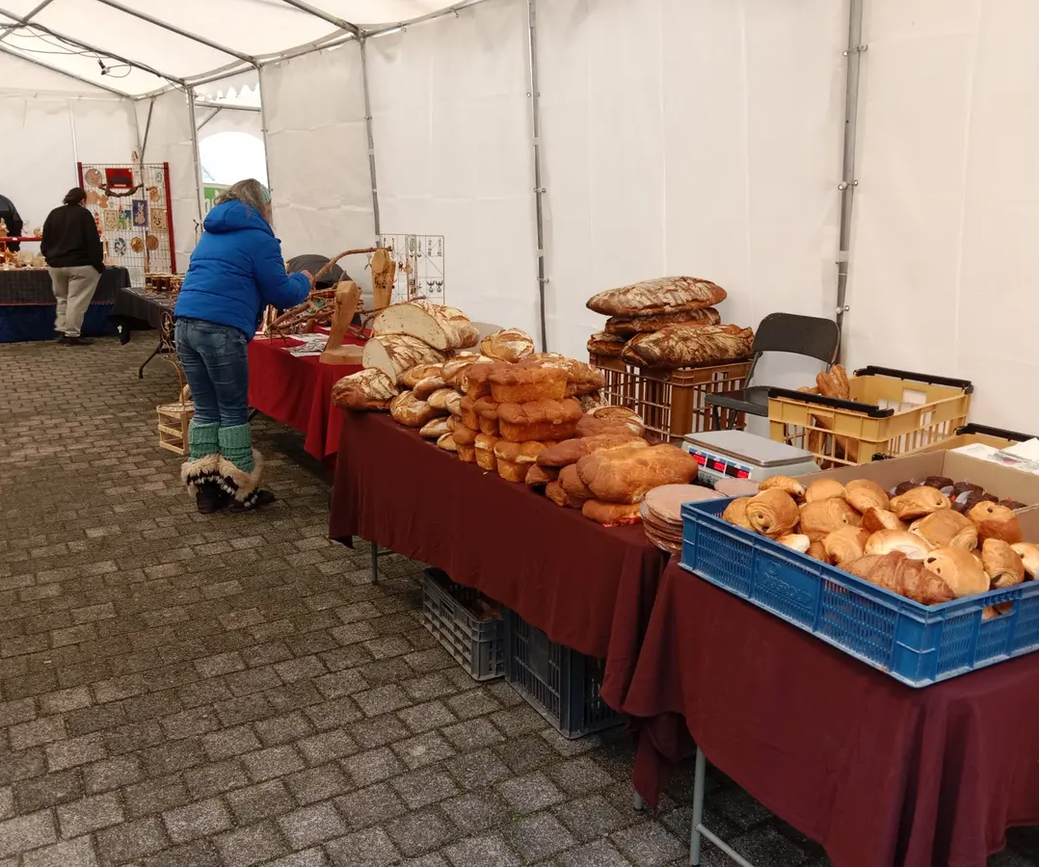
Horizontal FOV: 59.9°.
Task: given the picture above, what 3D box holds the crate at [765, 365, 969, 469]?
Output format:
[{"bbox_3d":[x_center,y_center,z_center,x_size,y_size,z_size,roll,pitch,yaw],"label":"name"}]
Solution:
[{"bbox_3d":[1.154,-0.014,3.005,0.600,0.270,0.400,-13,19,-41],"label":"crate"}]

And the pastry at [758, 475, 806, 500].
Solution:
[{"bbox_3d":[0.584,0.119,2.016,0.105,0.050,0.065,7,15,24],"label":"pastry"}]

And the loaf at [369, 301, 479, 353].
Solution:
[{"bbox_3d":[-0.368,-0.413,3.500,0.330,0.160,0.260,12,18,37],"label":"loaf"}]

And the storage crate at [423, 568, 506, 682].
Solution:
[{"bbox_3d":[-0.106,0.654,3.246,0.340,0.210,0.465,-8,17,-29],"label":"storage crate"}]

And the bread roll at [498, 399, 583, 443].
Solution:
[{"bbox_3d":[0.060,-0.036,2.730,0.250,0.115,0.120,-5,16,-19],"label":"bread roll"}]

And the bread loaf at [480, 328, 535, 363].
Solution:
[{"bbox_3d":[-0.040,-0.291,2.973,0.183,0.110,0.171,-1,14,-10],"label":"bread loaf"}]

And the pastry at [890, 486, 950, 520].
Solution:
[{"bbox_3d":[0.823,0.143,1.855,0.112,0.062,0.086,9,15,29],"label":"pastry"}]

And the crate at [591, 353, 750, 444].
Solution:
[{"bbox_3d":[0.647,-0.193,3.953,0.400,0.300,0.600,-9,17,-32],"label":"crate"}]

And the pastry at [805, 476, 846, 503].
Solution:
[{"bbox_3d":[0.669,0.129,1.961,0.091,0.064,0.086,7,15,24],"label":"pastry"}]

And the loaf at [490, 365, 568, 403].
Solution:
[{"bbox_3d":[0.027,-0.145,2.621,0.232,0.103,0.110,-5,15,-24],"label":"loaf"}]

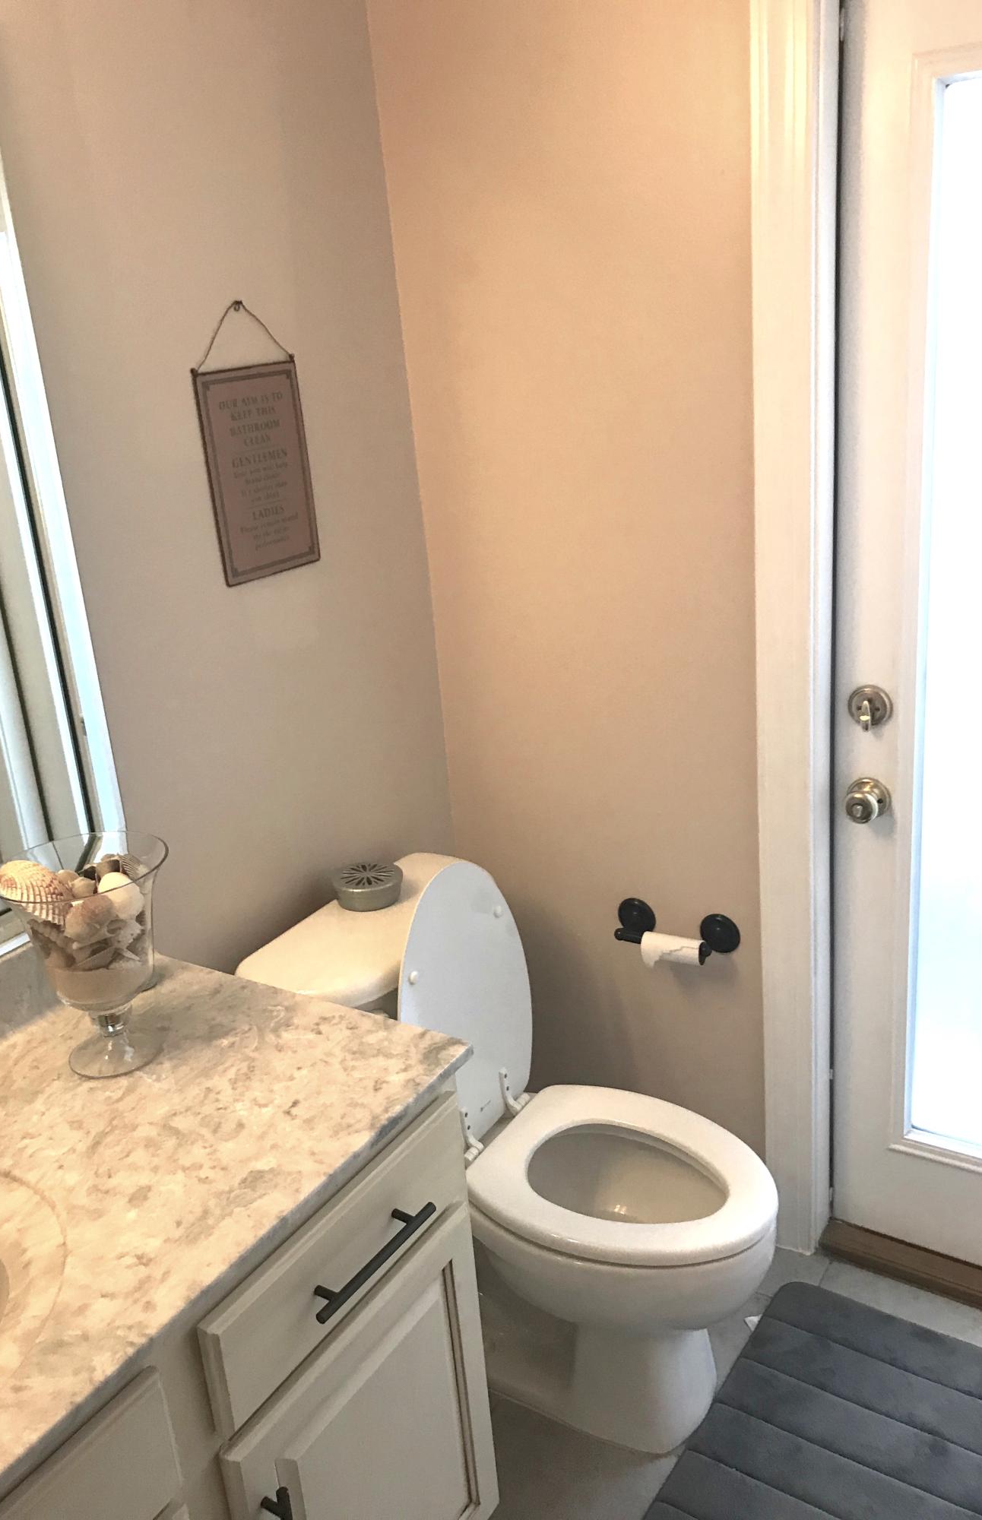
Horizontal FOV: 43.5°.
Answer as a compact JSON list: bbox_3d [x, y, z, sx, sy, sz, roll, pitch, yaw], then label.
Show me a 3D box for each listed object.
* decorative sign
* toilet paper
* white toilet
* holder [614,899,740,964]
[{"bbox_3d":[-0.330,-0.419,1.791,0.012,0.292,0.200,8,24,33],"label":"decorative sign"},{"bbox_3d":[0.298,0.312,2.035,0.107,0.045,0.047,8,24,33],"label":"toilet paper"},{"bbox_3d":[0.075,0.562,1.883,0.750,0.830,0.450,8,24,33],"label":"white toilet"},{"bbox_3d":[0.296,0.294,2.065,0.230,0.068,0.084,8,24,33],"label":"holder"}]

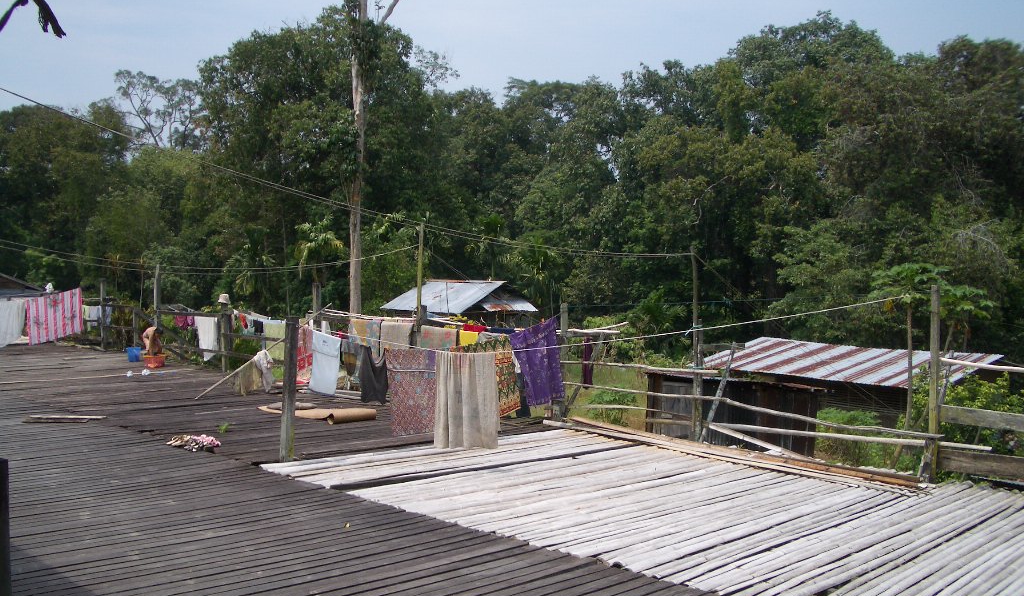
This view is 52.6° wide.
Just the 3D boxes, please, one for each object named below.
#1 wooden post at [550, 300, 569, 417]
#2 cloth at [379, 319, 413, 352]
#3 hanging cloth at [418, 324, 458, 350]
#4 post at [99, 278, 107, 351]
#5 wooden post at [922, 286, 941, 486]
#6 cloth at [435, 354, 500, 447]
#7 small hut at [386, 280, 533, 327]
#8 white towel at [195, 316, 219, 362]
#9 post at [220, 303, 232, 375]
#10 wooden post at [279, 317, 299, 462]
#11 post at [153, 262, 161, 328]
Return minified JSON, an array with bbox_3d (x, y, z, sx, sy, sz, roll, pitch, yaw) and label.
[{"bbox_3d":[0.664,0.864,14.178,0.080,1.579,0.080,2,2,-45],"label":"wooden post"},{"bbox_3d":[-1.773,0.716,15.884,0.080,0.660,0.775,1,2,-45],"label":"cloth"},{"bbox_3d":[-1.072,0.745,15.171,0.080,0.620,0.819,1,2,-45],"label":"hanging cloth"},{"bbox_3d":[-9.306,0.376,23.567,0.095,1.617,0.095,-1,2,-44],"label":"post"},{"bbox_3d":[4.180,0.852,10.300,0.075,1.954,0.075,0,1,-45],"label":"wooden post"},{"bbox_3d":[-0.450,1.014,10.293,0.631,0.961,0.100,2,1,0],"label":"cloth"},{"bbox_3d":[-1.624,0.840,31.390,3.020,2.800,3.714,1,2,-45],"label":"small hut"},{"bbox_3d":[-6.060,0.786,20.512,0.080,0.820,0.906,1,2,-45],"label":"white towel"},{"bbox_3d":[-5.266,0.736,19.031,0.100,1.307,0.100,1,1,-45],"label":"post"},{"bbox_3d":[-2.237,0.922,10.341,0.095,1.448,0.095,3,1,-45],"label":"wooden post"},{"bbox_3d":[-7.589,0.268,22.103,0.090,1.988,0.090,1,1,-45],"label":"post"}]

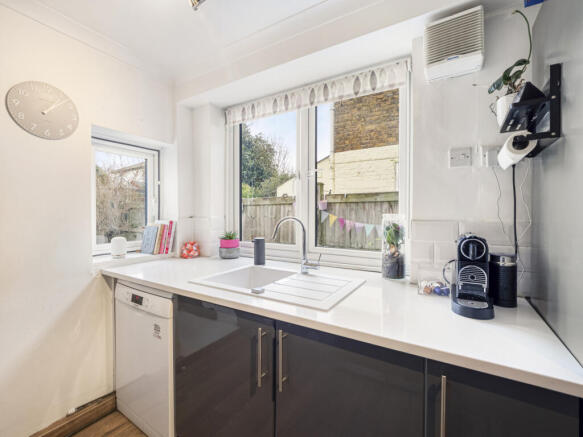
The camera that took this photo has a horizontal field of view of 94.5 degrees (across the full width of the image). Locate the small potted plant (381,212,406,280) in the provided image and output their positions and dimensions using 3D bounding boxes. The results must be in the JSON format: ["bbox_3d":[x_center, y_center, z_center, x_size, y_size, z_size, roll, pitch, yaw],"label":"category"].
[{"bbox_3d":[0.569,0.155,1.487,0.119,0.344,0.119,0,1,33],"label":"small potted plant"}]

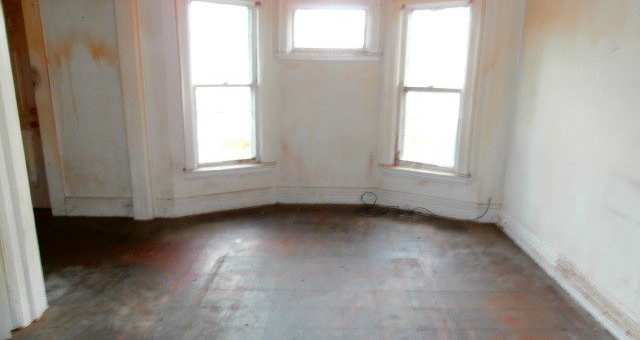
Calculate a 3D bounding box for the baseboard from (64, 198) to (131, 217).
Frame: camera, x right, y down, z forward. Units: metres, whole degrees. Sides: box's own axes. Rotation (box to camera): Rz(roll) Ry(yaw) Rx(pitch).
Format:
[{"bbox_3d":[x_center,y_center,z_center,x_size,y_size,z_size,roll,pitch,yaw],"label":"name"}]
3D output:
[{"bbox_3d":[-2.262,0.379,4.522,0.725,0.197,0.032,1,13,1],"label":"baseboard"}]

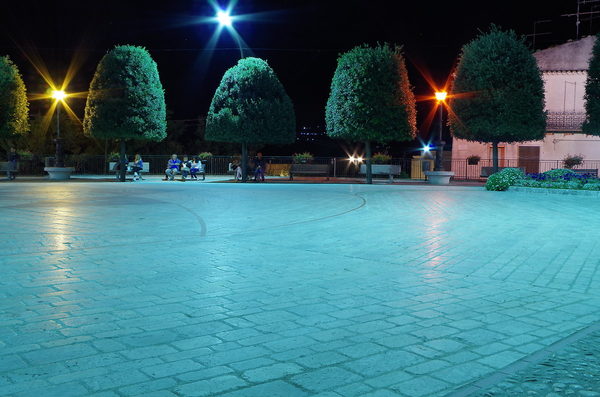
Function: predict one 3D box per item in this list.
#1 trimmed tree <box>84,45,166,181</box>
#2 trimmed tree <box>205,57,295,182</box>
[{"bbox_3d":[-8.171,-3.941,30.213,3.800,6.298,3.800,0,3,0],"label":"trimmed tree"},{"bbox_3d":[-2.335,-3.564,29.631,4.050,5.694,4.050,0,3,0],"label":"trimmed tree"}]

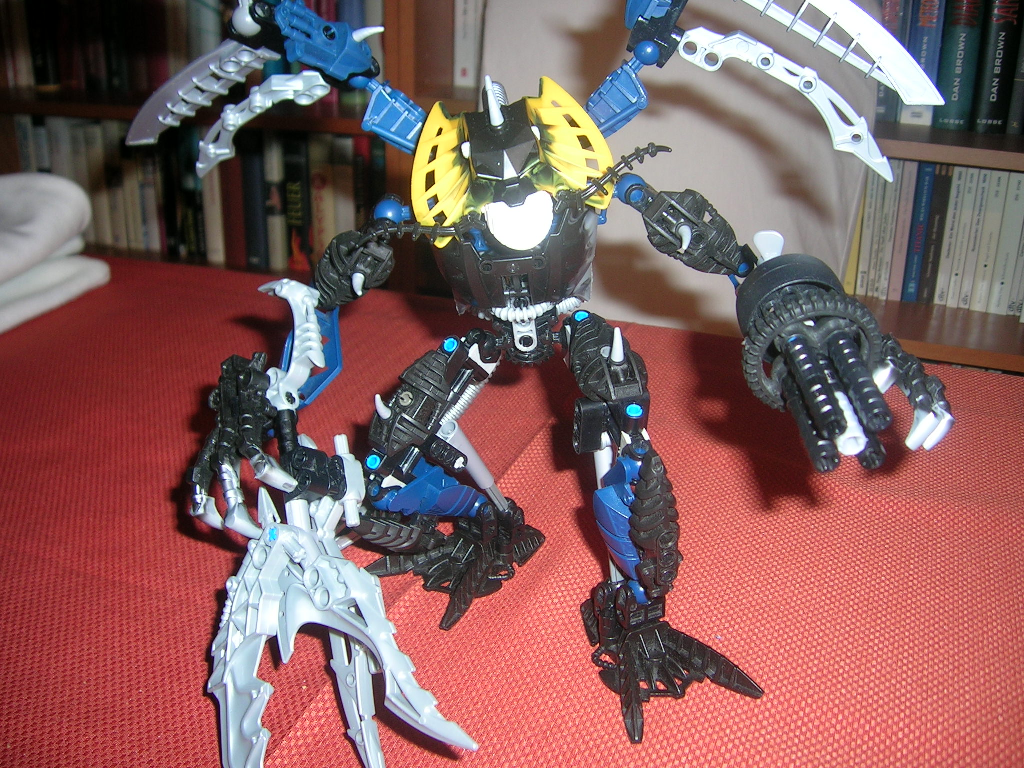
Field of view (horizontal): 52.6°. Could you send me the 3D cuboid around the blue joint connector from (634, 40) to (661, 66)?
[{"bbox_3d":[0.055,-0.135,0.422,0.011,0.011,0.011,10,21,24],"label":"blue joint connector"}]

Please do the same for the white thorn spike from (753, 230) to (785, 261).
[{"bbox_3d":[0.093,-0.049,0.373,0.011,0.016,0.006,4,19,9],"label":"white thorn spike"}]

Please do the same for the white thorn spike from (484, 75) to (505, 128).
[{"bbox_3d":[-0.006,-0.093,0.342,0.005,0.018,0.006,-4,28,12],"label":"white thorn spike"}]

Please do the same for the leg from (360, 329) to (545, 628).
[{"bbox_3d":[-0.025,0.034,0.417,0.060,0.104,0.075,17,24,37],"label":"leg"}]

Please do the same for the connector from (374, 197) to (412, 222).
[{"bbox_3d":[-0.045,-0.064,0.387,0.015,0.011,0.011,10,21,24],"label":"connector"}]

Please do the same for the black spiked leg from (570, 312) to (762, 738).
[{"bbox_3d":[0.048,0.040,0.369,0.058,0.125,0.101,-6,20,-21],"label":"black spiked leg"}]

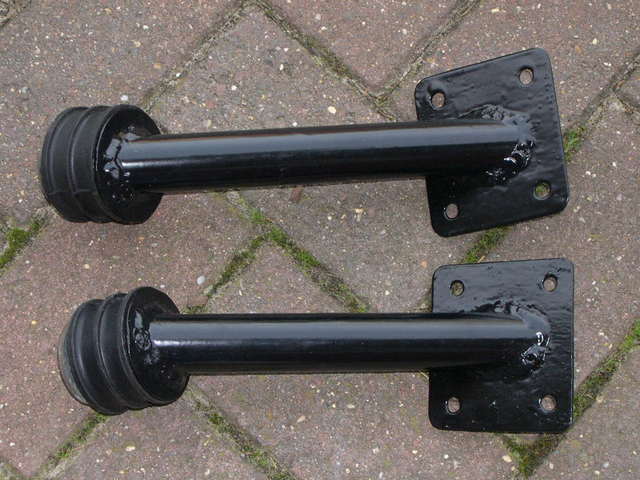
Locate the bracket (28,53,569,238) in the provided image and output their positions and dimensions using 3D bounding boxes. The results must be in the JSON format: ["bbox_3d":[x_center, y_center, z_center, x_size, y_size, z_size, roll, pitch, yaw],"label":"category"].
[{"bbox_3d":[-0.013,-0.047,0.890,0.303,0.084,0.100,-4,80,-5],"label":"bracket"}]

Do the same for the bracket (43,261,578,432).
[{"bbox_3d":[-0.003,0.062,0.872,0.293,0.084,0.102,0,80,-5],"label":"bracket"}]

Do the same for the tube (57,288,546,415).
[{"bbox_3d":[-0.013,0.062,0.870,0.271,0.076,0.071,0,80,-5],"label":"tube"}]

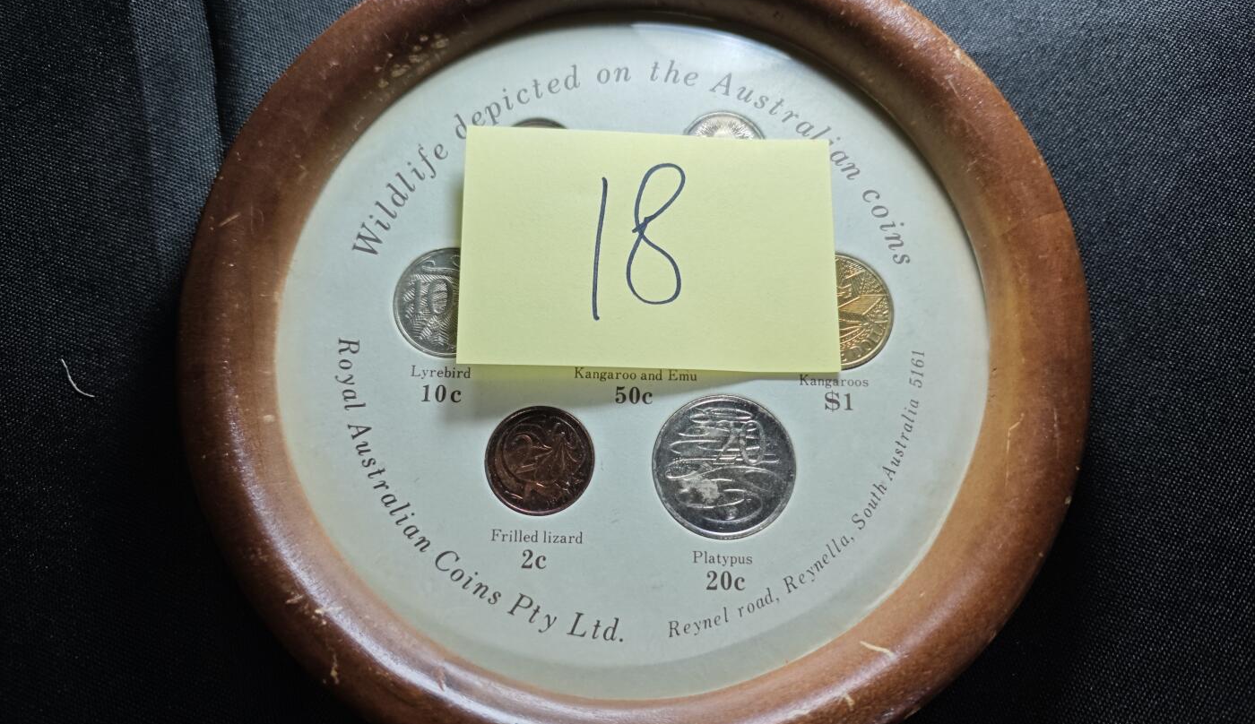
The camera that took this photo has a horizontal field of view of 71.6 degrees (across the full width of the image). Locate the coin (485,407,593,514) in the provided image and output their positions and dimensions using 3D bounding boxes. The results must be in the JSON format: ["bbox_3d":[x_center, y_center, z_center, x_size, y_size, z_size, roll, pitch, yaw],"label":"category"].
[{"bbox_3d":[-0.017,0.019,0.172,0.022,0.002,0.022,0,79,-1],"label":"coin"}]

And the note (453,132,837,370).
[{"bbox_3d":[0.005,-0.023,0.176,0.076,0.002,0.051,1,77,-4],"label":"note"}]

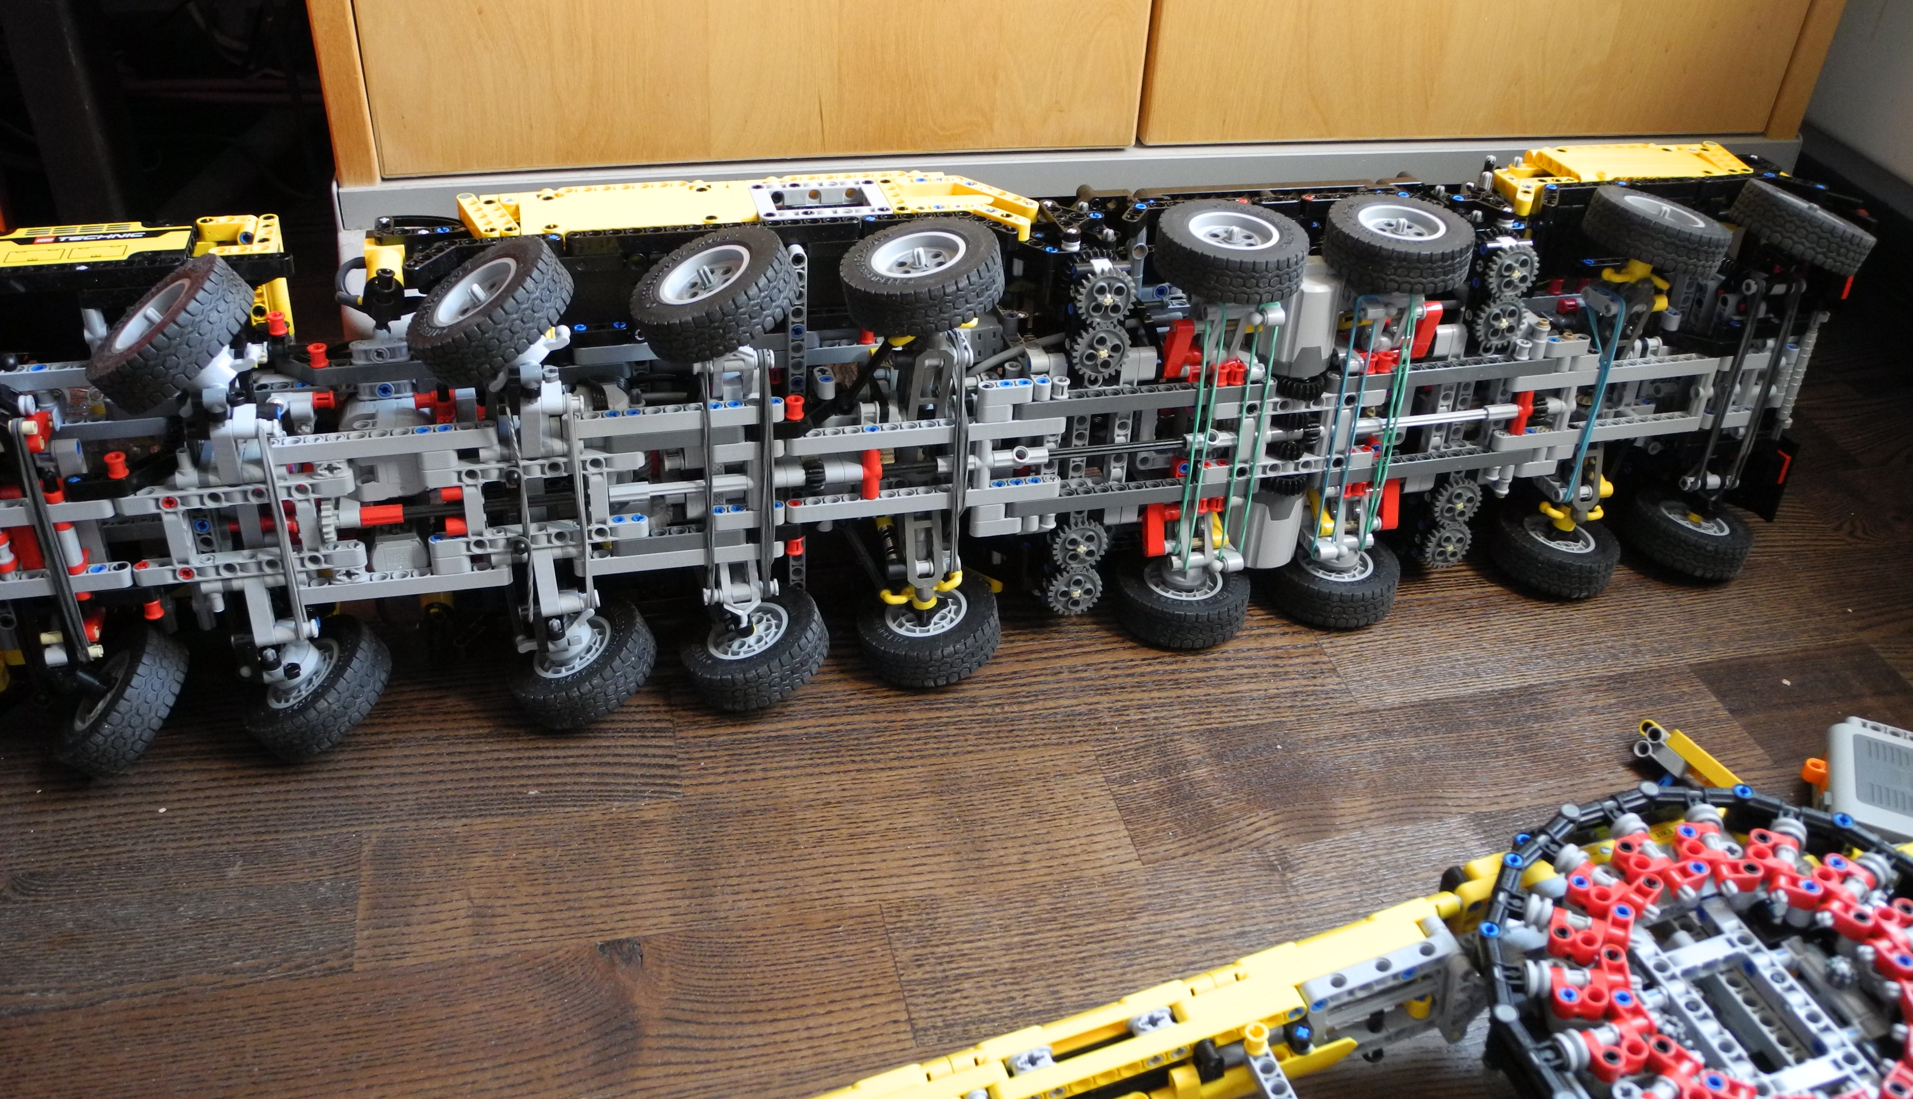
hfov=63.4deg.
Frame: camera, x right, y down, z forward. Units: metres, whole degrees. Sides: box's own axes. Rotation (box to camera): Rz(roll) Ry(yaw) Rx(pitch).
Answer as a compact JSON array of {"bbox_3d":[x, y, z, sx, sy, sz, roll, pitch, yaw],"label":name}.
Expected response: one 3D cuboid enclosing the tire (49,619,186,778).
[{"bbox_3d":[-0.330,0.059,0.614,0.061,0.020,0.061,-40,37,10],"label":"tire"}]

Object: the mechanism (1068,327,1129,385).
[{"bbox_3d":[0.060,-0.082,0.639,0.025,0.025,0.008,-6,34,-13],"label":"mechanism"}]

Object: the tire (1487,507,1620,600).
[{"bbox_3d":[0.296,0.000,0.767,0.061,0.020,0.061,-6,35,-14],"label":"tire"}]

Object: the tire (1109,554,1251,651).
[{"bbox_3d":[0.104,0.021,0.714,0.061,0.020,0.061,2,34,-1],"label":"tire"}]

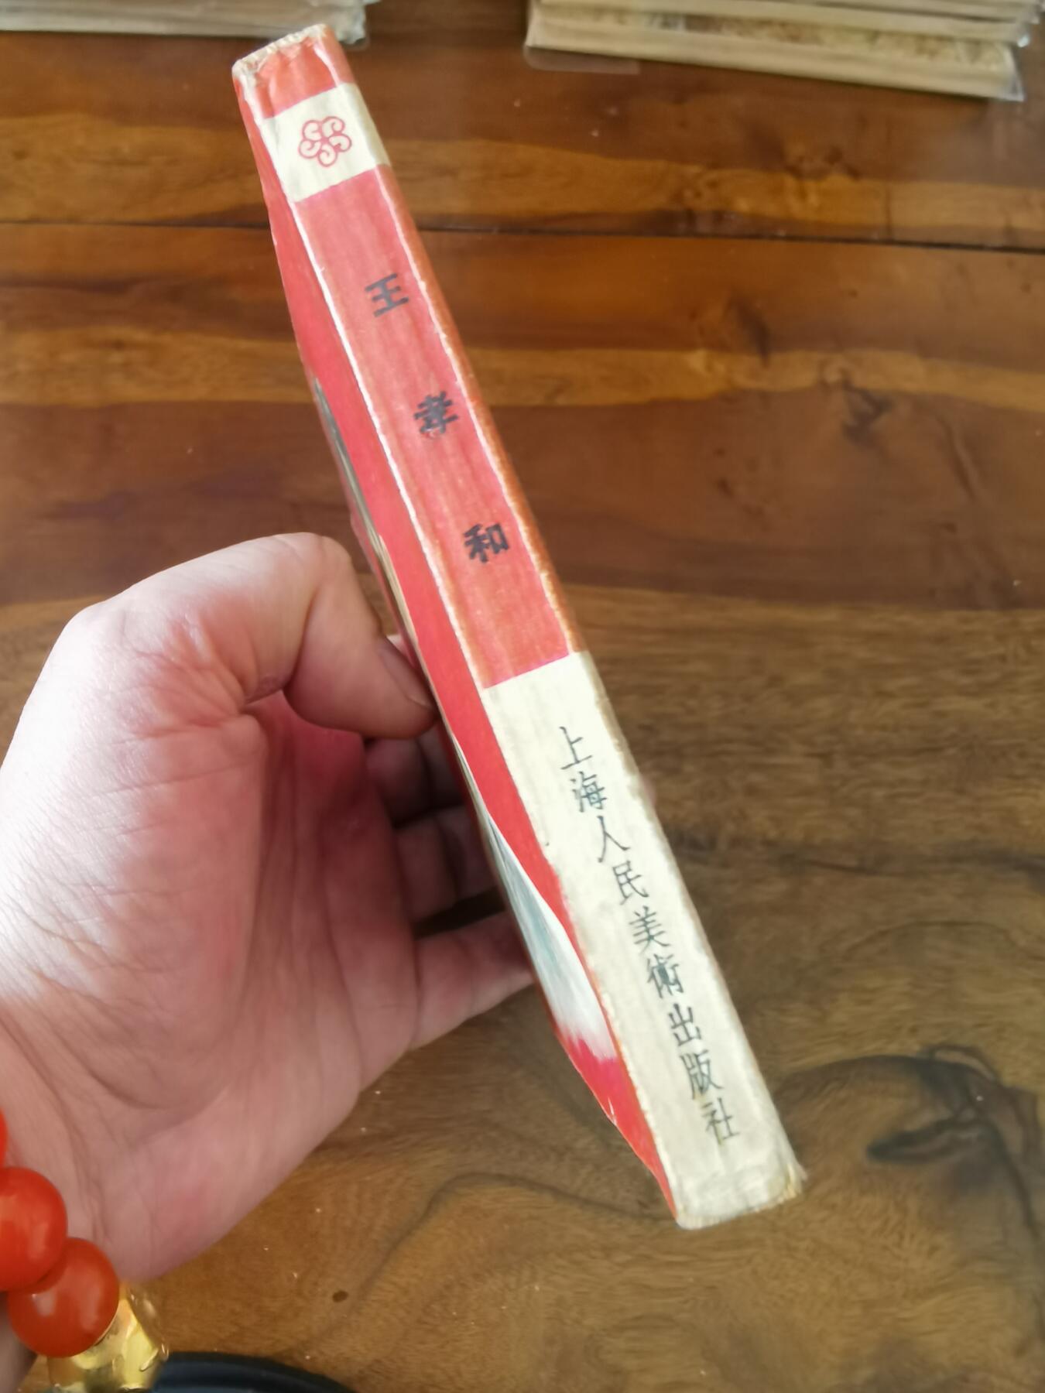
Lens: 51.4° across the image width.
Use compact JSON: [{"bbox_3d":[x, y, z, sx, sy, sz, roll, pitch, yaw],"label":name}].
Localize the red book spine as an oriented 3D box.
[{"bbox_3d":[-0.006,0.001,0.153,0.011,0.128,0.105,-21,82,-6],"label":"red book spine"}]

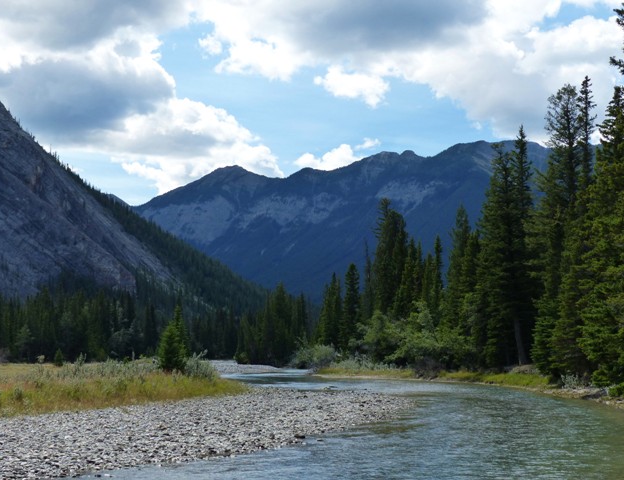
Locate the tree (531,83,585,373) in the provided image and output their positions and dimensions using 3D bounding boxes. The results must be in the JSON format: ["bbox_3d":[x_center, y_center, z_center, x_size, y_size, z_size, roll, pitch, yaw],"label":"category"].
[{"bbox_3d":[13.373,-0.775,55.395,3.240,15.960,3.240,0,-6,0],"label":"tree"}]

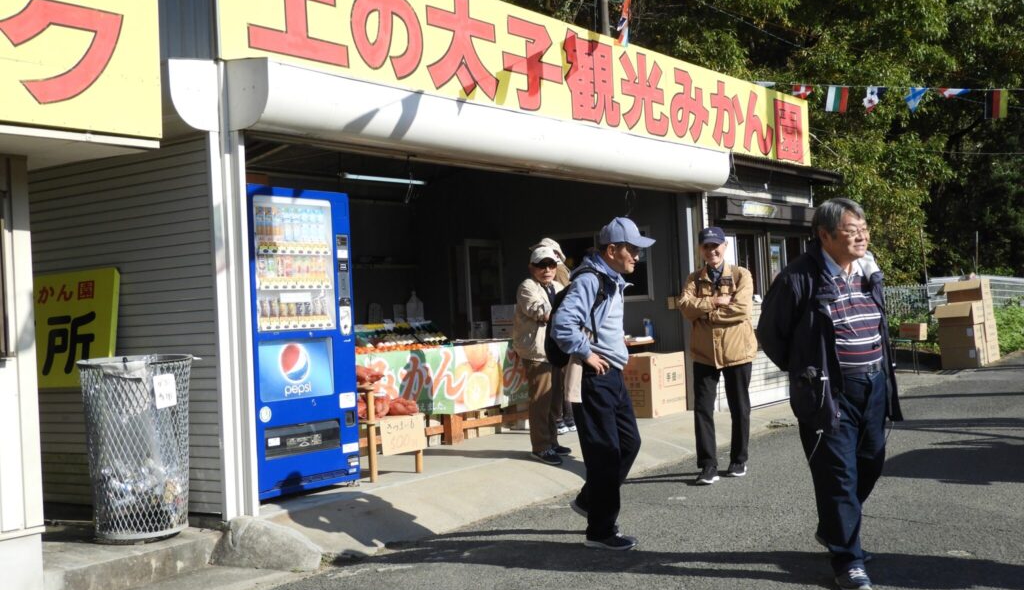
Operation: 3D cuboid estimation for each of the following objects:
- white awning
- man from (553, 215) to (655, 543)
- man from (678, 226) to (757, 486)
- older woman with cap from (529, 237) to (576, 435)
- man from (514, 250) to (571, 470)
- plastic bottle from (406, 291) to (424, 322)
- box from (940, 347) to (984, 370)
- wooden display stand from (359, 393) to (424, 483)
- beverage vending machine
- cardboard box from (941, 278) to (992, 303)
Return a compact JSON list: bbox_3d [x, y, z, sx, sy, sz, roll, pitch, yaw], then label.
[{"bbox_3d":[0.119,-1.102,8.506,0.350,0.410,6.030,-4,-2,36],"label":"white awning"},{"bbox_3d":[0.464,0.449,6.000,0.520,1.660,0.520,-3,-1,21],"label":"man"},{"bbox_3d":[1.387,0.403,7.950,0.520,1.720,0.360,-3,-1,12],"label":"man"},{"bbox_3d":[0.371,0.350,10.100,0.480,1.660,0.360,-2,-1,-15],"label":"older woman with cap"},{"bbox_3d":[0.241,0.435,8.500,0.400,1.540,0.500,-4,-2,42],"label":"man"},{"bbox_3d":[-0.897,0.107,11.000,0.135,0.295,0.135,-4,-2,36],"label":"plastic bottle"},{"bbox_3d":[5.762,0.810,15.100,0.440,0.280,0.410,-4,-2,36],"label":"box"},{"bbox_3d":[-0.912,0.910,7.823,0.430,0.580,0.560,-4,-2,36],"label":"wooden display stand"},{"bbox_3d":[-1.531,0.303,7.324,0.680,1.830,0.880,-4,-2,36],"label":"beverage vending machine"},{"bbox_3d":[6.005,-0.046,15.600,0.460,0.300,0.420,-4,-2,36],"label":"cardboard box"}]

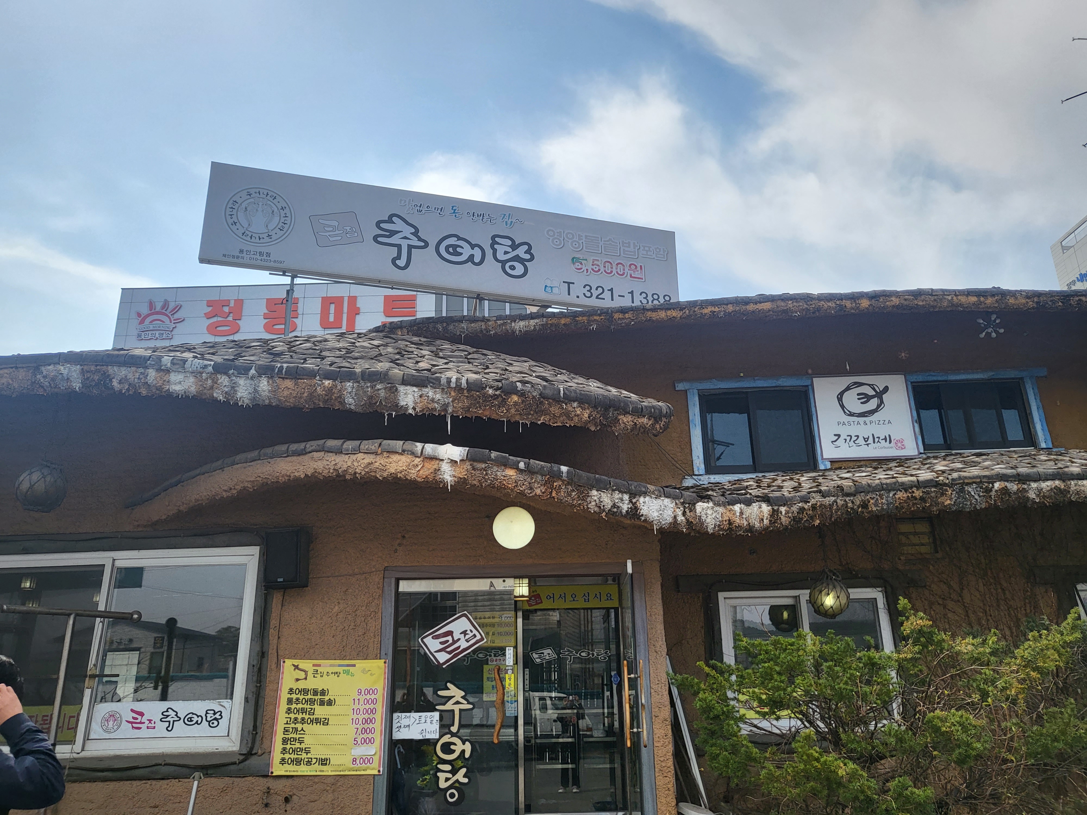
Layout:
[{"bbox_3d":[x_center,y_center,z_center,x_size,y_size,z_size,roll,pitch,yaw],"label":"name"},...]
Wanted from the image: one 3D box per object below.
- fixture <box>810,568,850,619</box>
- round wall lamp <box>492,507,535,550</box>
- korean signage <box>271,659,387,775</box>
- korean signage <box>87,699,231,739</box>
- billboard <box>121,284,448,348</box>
[{"bbox_3d":[2.101,1.368,5.993,0.284,0.376,0.284,-2,-20,2],"label":"fixture"},{"bbox_3d":[-0.227,0.910,6.140,0.316,0.319,0.316,-1,-20,1],"label":"round wall lamp"},{"bbox_3d":[-1.525,2.216,5.857,0.781,0.771,0.020,-1,-20,1],"label":"korean signage"},{"bbox_3d":[-2.783,2.277,5.951,1.012,0.242,0.020,-1,-20,1],"label":"korean signage"},{"bbox_3d":[-8.481,-2.705,25.905,10.117,2.522,0.300,-2,-20,2],"label":"billboard"}]

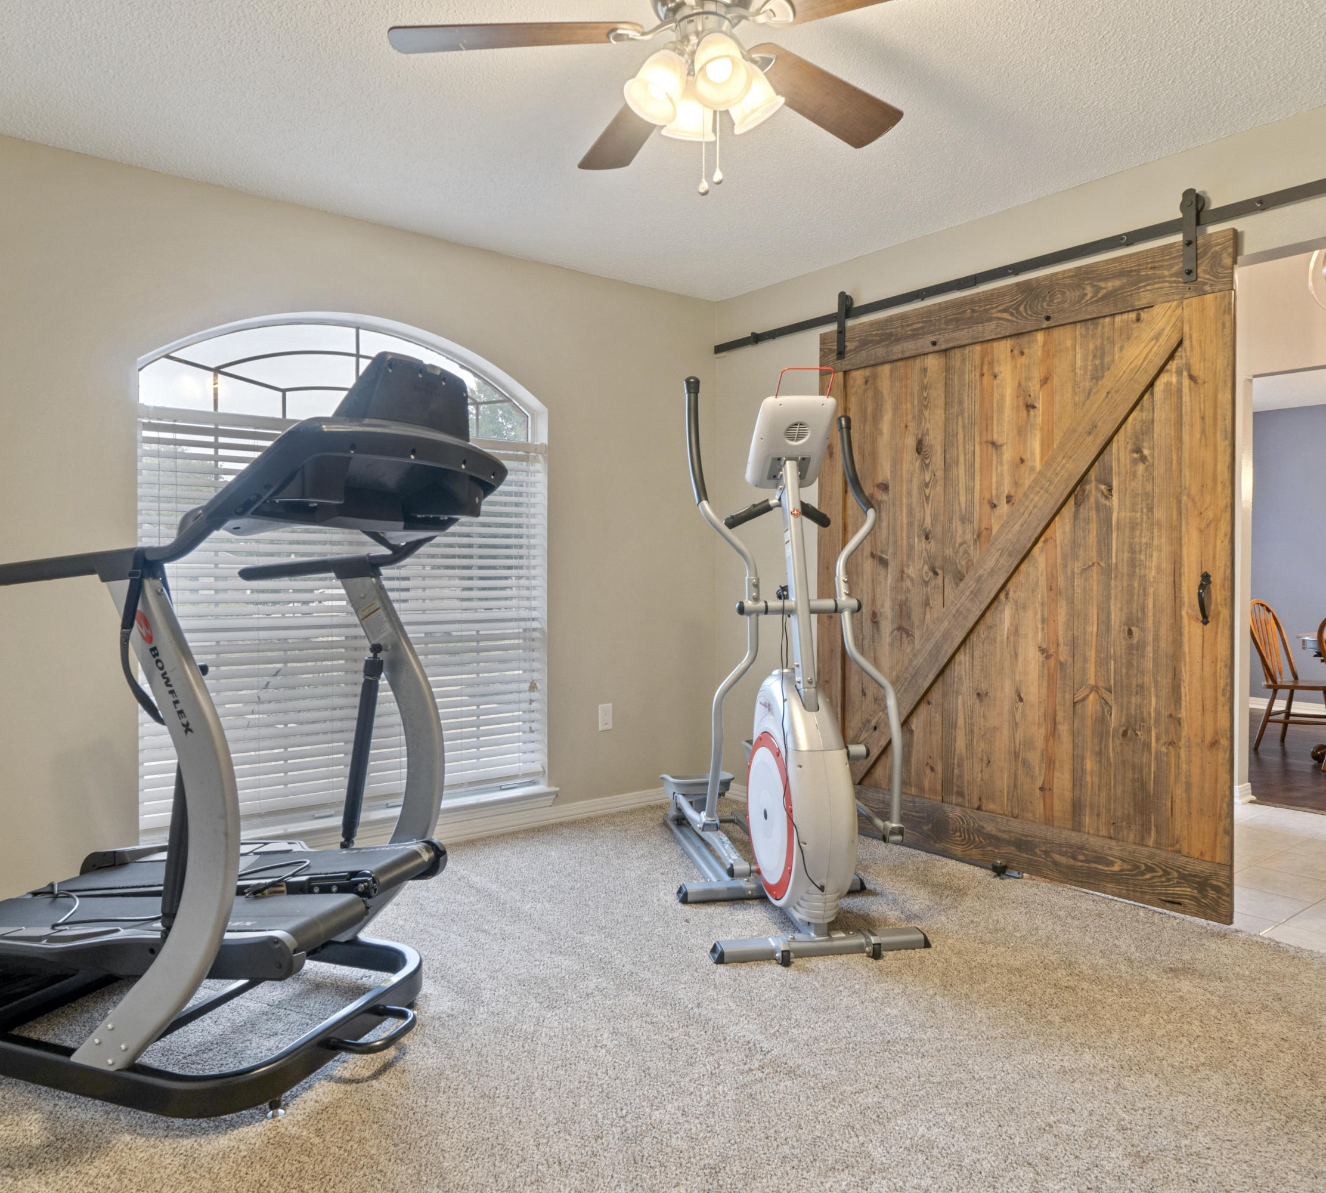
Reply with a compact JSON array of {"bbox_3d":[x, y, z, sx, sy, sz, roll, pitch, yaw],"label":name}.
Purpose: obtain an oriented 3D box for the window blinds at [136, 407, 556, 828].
[{"bbox_3d":[-1.129,0.070,3.433,1.530,1.420,0.070,-1,1,-37],"label":"window blinds"}]

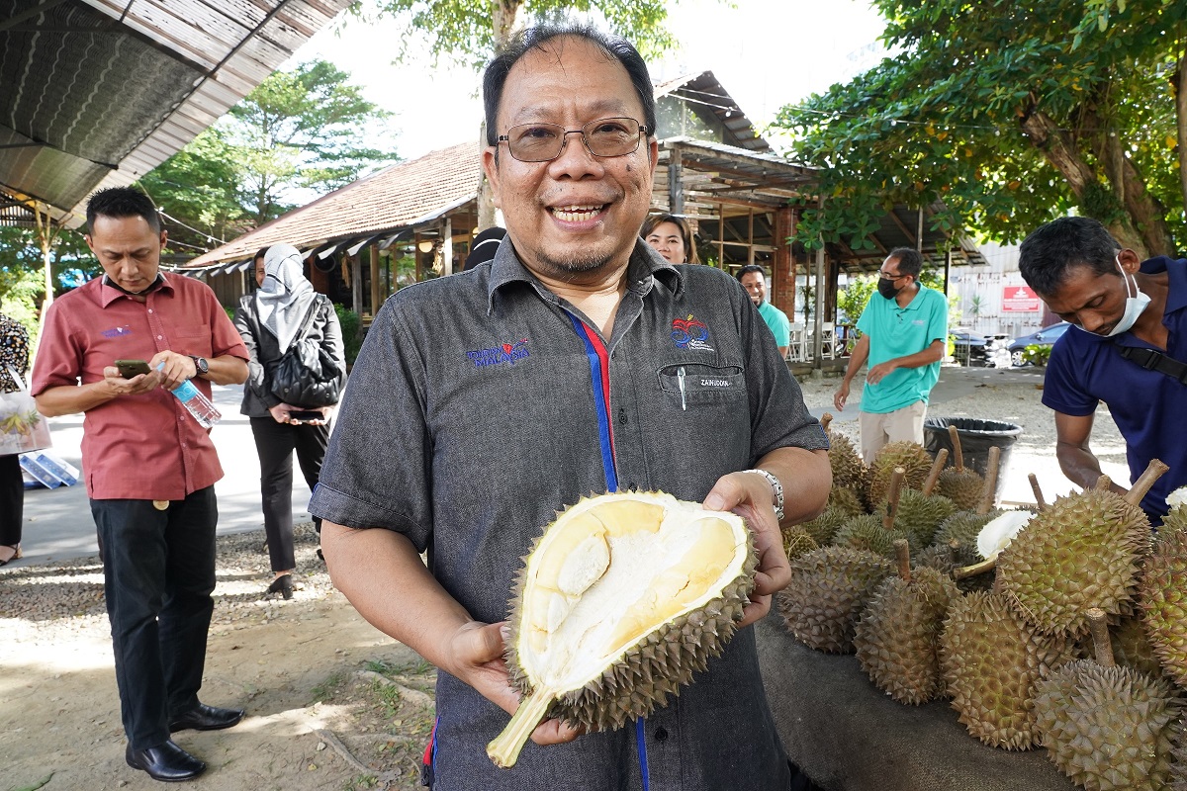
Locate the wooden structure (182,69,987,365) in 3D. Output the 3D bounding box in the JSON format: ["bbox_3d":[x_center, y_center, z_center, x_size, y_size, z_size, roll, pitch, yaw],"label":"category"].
[{"bbox_3d":[0.392,-5.009,26.094,19.500,7.900,18.500,-5,7,-43],"label":"wooden structure"}]

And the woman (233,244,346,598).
[{"bbox_3d":[-1.470,0.122,3.806,0.520,1.640,0.470,-2,6,-23],"label":"woman"}]

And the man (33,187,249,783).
[{"bbox_3d":[-1.270,0.235,2.320,0.470,1.680,0.580,4,7,39],"label":"man"}]

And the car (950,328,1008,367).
[{"bbox_3d":[11.000,-1.746,25.747,4.200,1.460,1.720,4,6,37],"label":"car"}]

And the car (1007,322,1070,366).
[{"bbox_3d":[14.300,-1.693,25.049,4.200,1.480,1.720,0,5,-2],"label":"car"}]

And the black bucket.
[{"bbox_3d":[2.080,0.531,4.382,0.570,0.720,0.570,0,5,0],"label":"black bucket"}]

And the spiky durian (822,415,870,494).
[{"bbox_3d":[0.652,0.159,2.100,0.175,0.230,0.175,-12,6,1],"label":"spiky durian"}]

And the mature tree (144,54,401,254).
[{"bbox_3d":[-13.700,-7.790,31.934,11.000,12.400,10.500,0,5,0],"label":"mature tree"}]

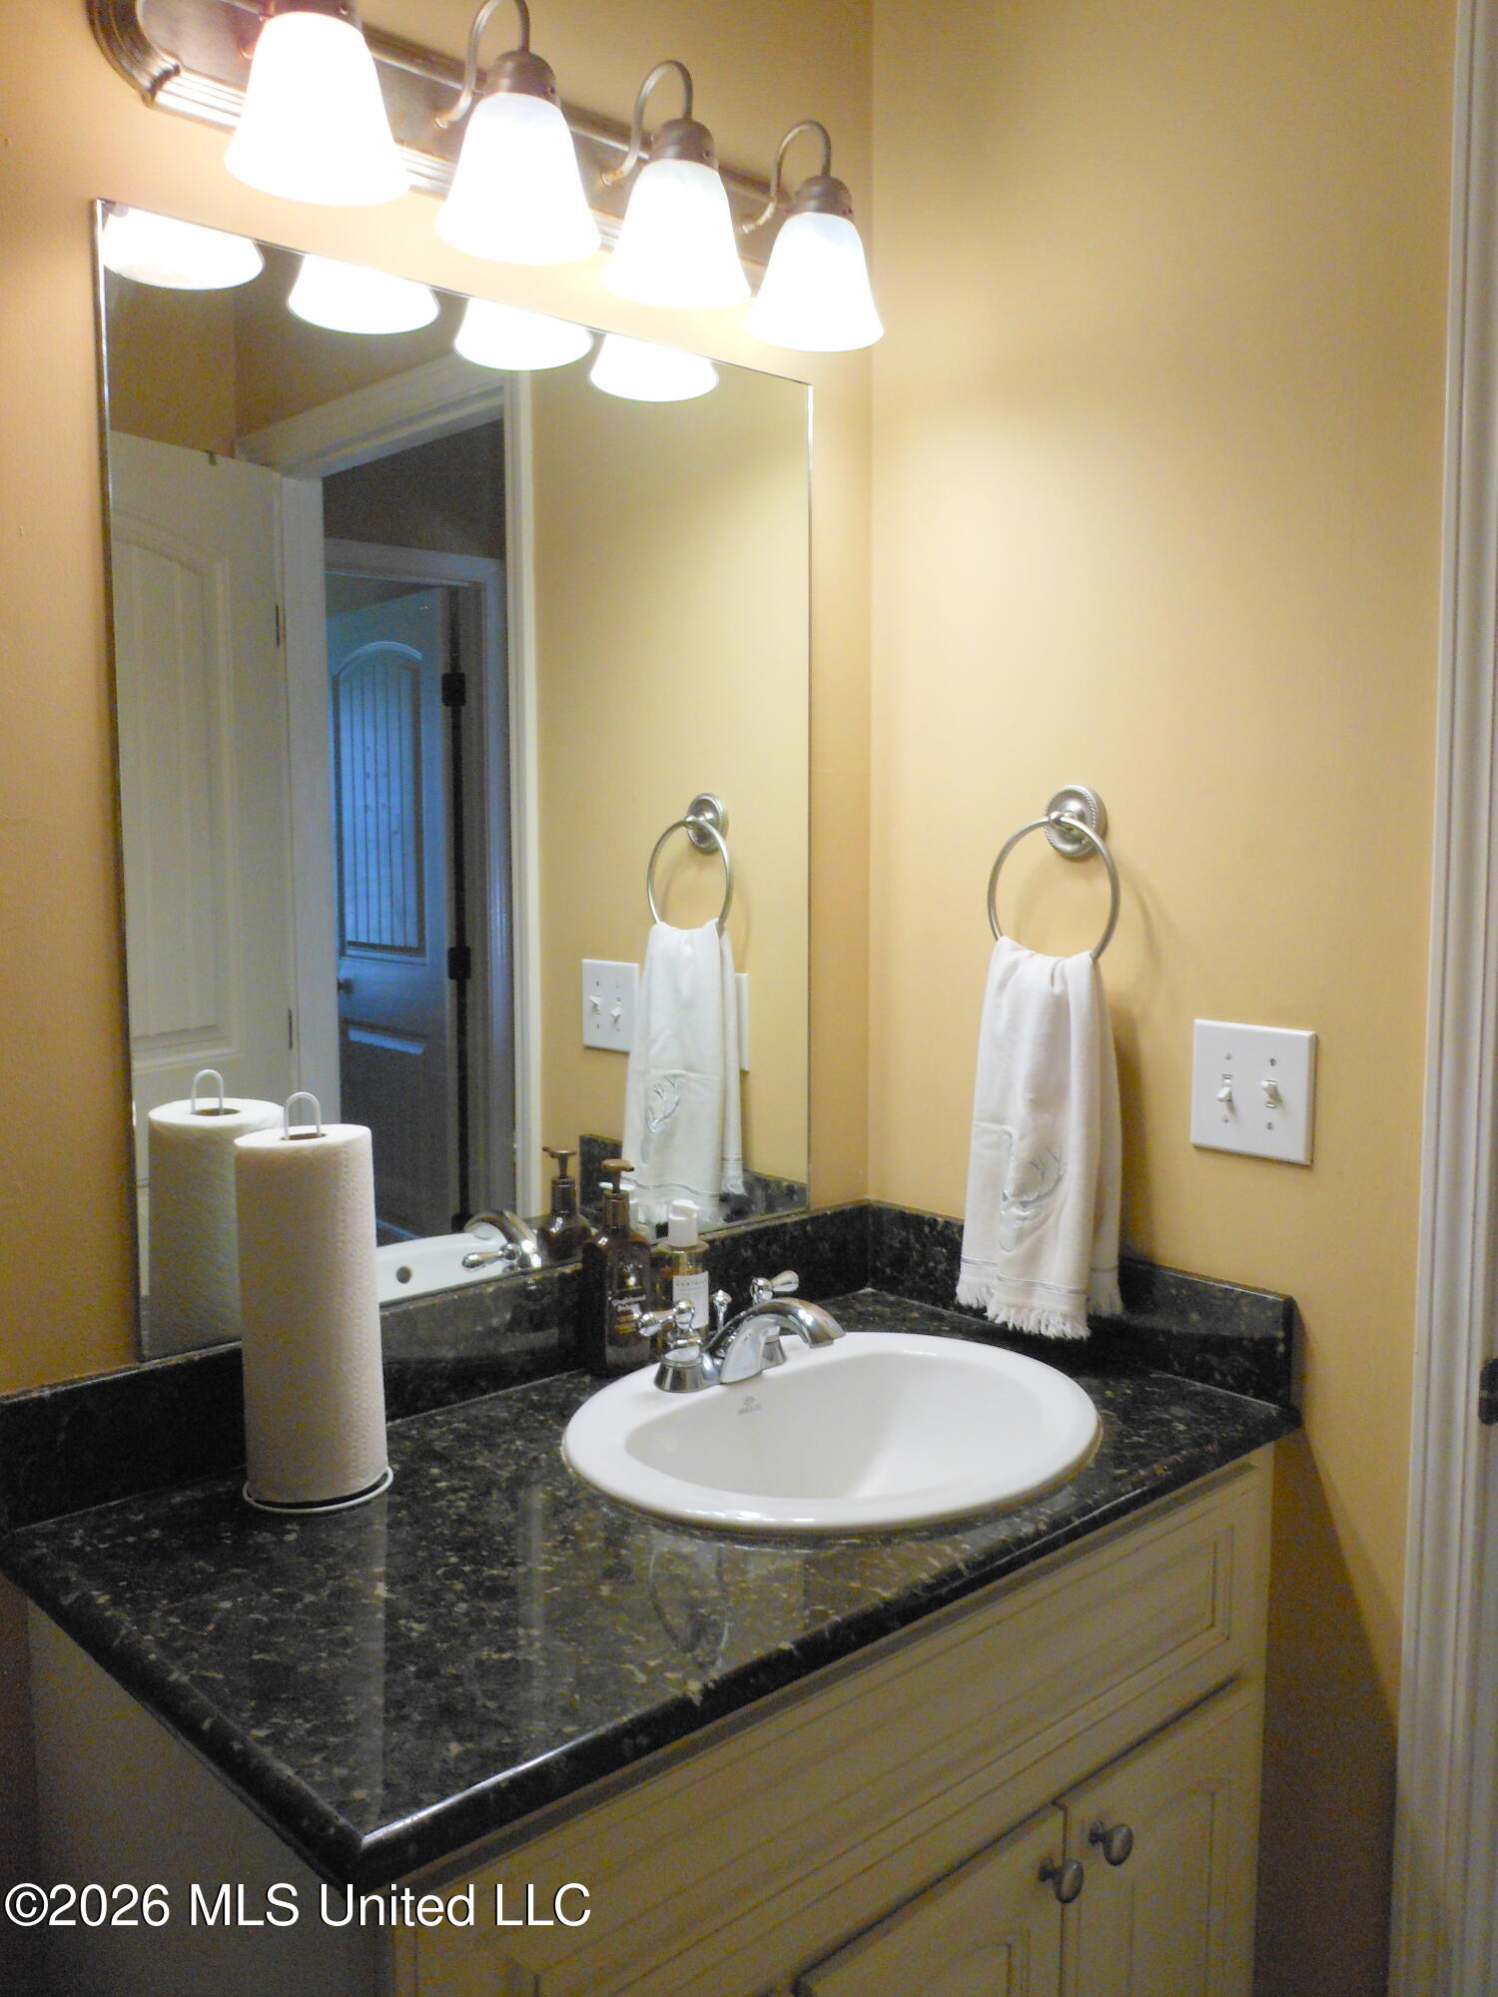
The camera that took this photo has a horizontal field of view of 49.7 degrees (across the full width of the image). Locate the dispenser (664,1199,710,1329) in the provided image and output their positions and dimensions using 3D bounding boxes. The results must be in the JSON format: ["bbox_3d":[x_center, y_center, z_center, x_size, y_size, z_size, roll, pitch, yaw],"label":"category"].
[{"bbox_3d":[-0.064,0.284,1.641,0.055,0.156,0.055,0,6,0],"label":"dispenser"}]

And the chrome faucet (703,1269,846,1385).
[{"bbox_3d":[0.018,0.321,1.518,0.207,0.091,0.189,-6,8,-43],"label":"chrome faucet"}]

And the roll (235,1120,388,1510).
[{"bbox_3d":[-0.352,0.252,1.302,0.109,0.284,0.109,0,6,0],"label":"roll"}]

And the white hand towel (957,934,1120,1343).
[{"bbox_3d":[0.290,0.139,1.636,0.065,0.398,0.199,-6,8,-43],"label":"white hand towel"}]

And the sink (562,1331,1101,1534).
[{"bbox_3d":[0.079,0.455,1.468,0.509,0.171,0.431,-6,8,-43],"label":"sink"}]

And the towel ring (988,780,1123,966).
[{"bbox_3d":[0.313,-0.118,1.616,0.062,0.189,0.161,-6,8,-43],"label":"towel ring"}]

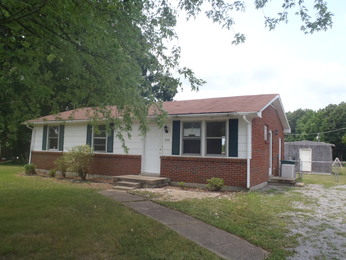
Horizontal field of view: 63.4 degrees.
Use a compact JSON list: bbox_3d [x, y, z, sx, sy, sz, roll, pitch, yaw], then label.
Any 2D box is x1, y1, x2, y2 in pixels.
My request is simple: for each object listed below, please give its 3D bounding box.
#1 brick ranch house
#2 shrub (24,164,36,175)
[{"bbox_3d":[-0.676,0.442,16.414,13.023,4.184,8.579,-1,-4,29],"label":"brick ranch house"},{"bbox_3d":[-7.614,2.078,14.993,0.629,0.524,0.610,-1,-4,29],"label":"shrub"}]

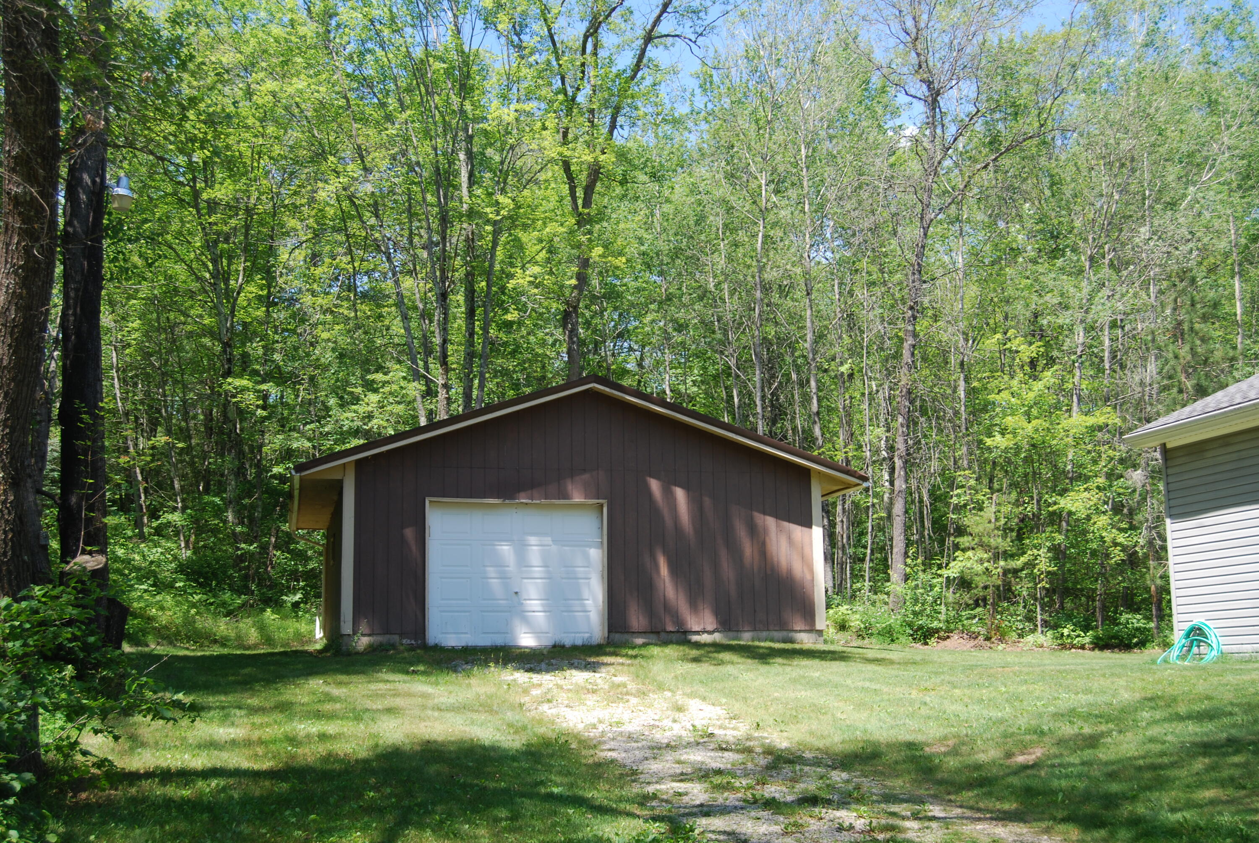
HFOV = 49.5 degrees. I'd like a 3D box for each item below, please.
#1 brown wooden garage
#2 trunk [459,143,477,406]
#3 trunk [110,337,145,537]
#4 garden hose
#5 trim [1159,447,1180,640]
[{"bbox_3d":[-1.482,2.014,24.073,8.750,4.070,8.000,2,-10,-14],"label":"brown wooden garage"},{"bbox_3d":[-3.866,-1.913,32.126,0.260,9.925,0.260,-2,-10,0],"label":"trunk"},{"bbox_3d":[-11.789,0.339,32.078,0.220,4.882,0.220,-12,-10,-2],"label":"trunk"},{"bbox_3d":[6.461,2.546,15.750,0.720,0.530,0.400,-9,-13,39],"label":"garden hose"},{"bbox_3d":[6.749,1.501,16.933,0.090,2.480,0.100,2,-11,-16],"label":"trim"}]

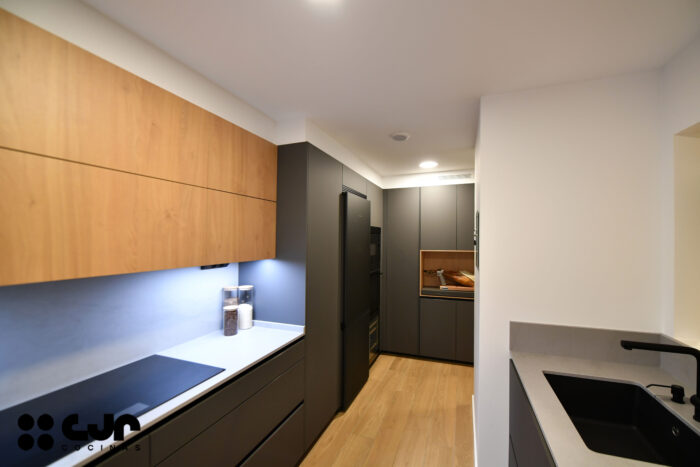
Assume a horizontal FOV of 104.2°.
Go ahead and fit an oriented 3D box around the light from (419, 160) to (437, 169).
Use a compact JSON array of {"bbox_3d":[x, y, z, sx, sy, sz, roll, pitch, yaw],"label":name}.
[{"bbox_3d":[0.876,-0.763,3.028,0.209,0.030,0.209,1,-1,23],"label":"light"}]

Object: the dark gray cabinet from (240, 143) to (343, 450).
[{"bbox_3d":[-0.480,0.468,2.290,0.612,2.198,0.602,1,-1,23],"label":"dark gray cabinet"}]

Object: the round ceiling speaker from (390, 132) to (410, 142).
[{"bbox_3d":[0.425,-0.812,2.306,0.164,0.030,0.164,0,-2,0],"label":"round ceiling speaker"}]

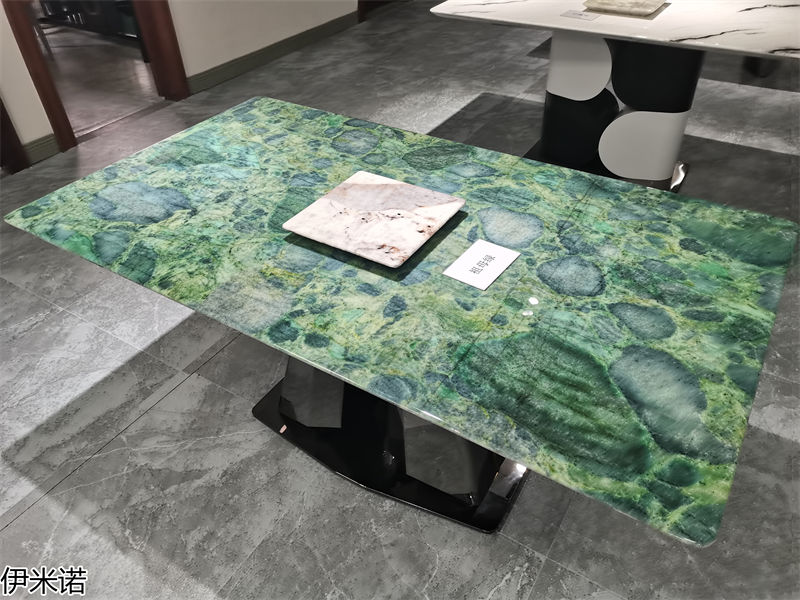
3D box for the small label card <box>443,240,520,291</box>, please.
[{"bbox_3d":[0.171,-0.076,1.242,0.099,0.002,0.148,24,47,29],"label":"small label card"}]

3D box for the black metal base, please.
[{"bbox_3d":[-0.033,0.109,1.632,0.858,0.731,0.480,21,45,26],"label":"black metal base"}]

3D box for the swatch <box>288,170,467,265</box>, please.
[{"bbox_3d":[-0.054,-0.189,1.371,0.303,0.029,0.293,21,45,26],"label":"swatch"}]

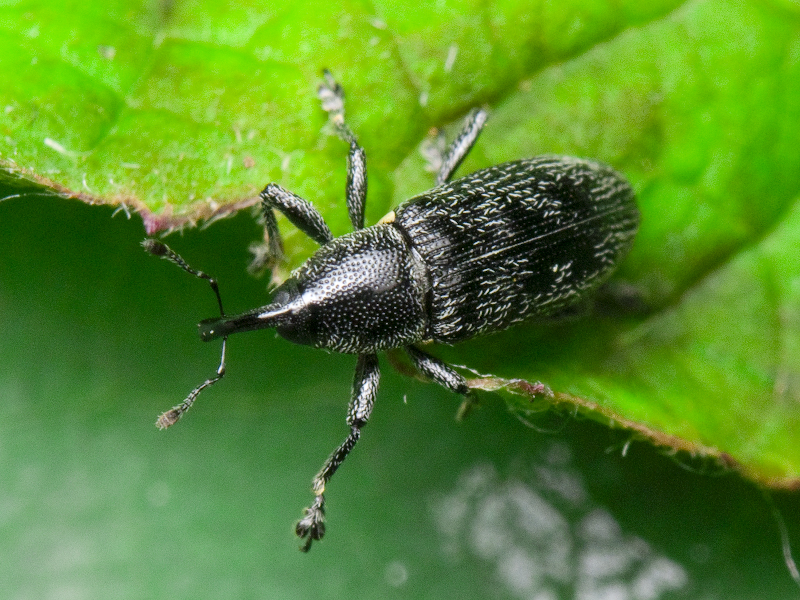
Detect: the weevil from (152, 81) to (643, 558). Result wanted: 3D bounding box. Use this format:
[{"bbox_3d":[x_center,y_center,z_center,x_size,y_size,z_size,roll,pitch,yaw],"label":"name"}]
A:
[{"bbox_3d":[0.000,0.000,0.042,0.007,0.002,0.006,-16,84,-12],"label":"weevil"}]

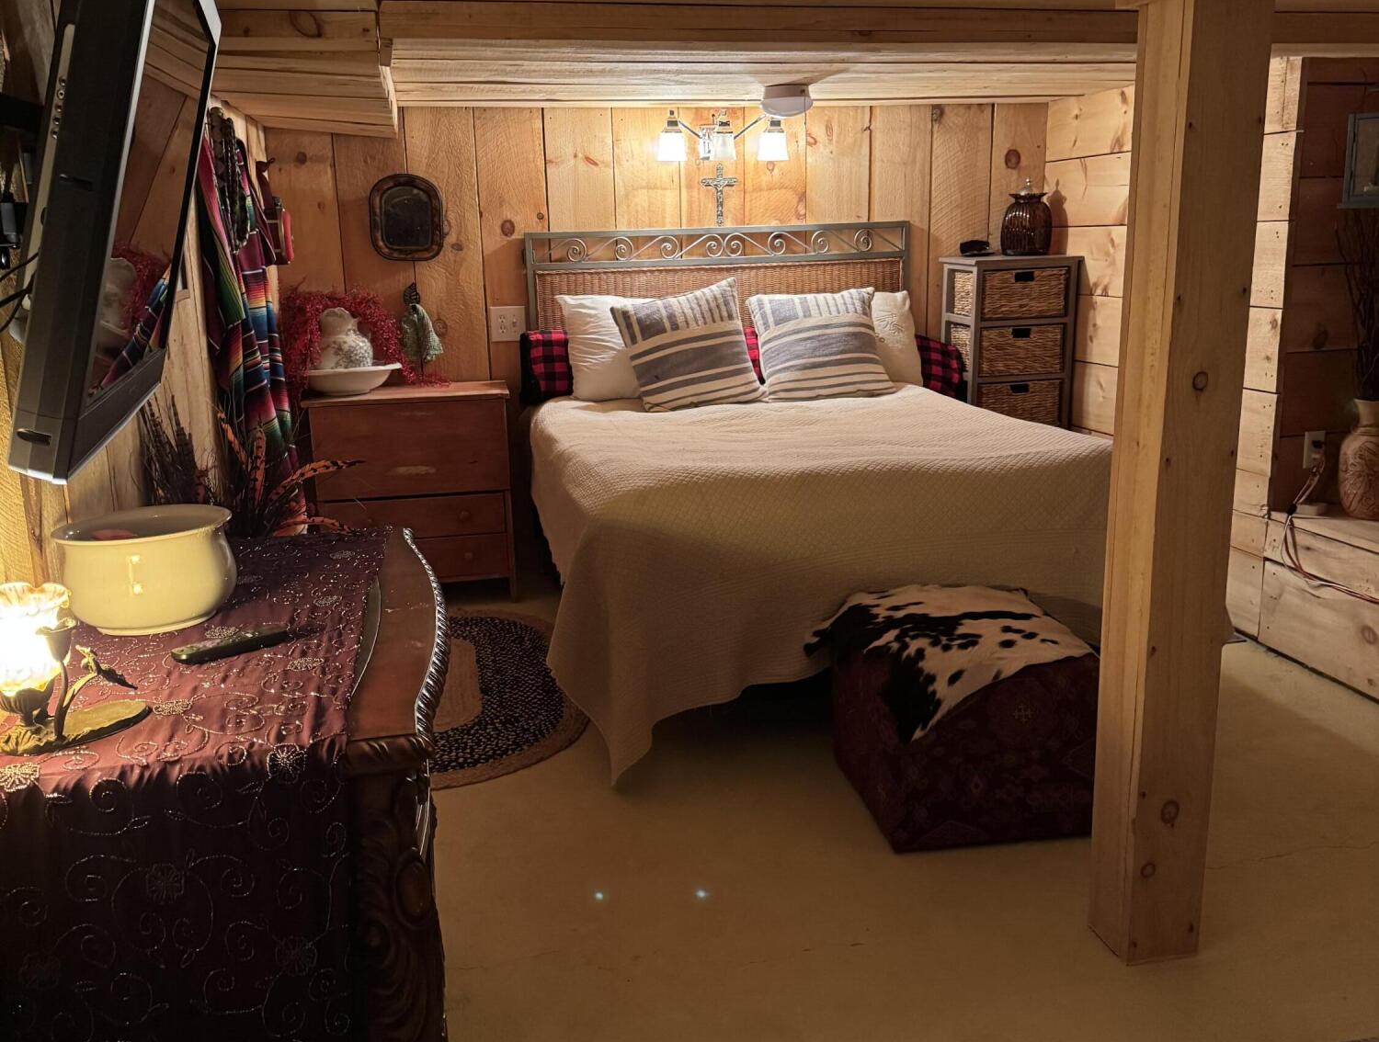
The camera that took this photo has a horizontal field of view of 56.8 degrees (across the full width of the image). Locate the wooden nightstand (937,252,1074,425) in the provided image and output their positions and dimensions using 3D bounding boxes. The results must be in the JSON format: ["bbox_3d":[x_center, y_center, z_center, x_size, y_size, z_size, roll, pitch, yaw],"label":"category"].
[{"bbox_3d":[1.297,-0.461,5.228,0.448,1.200,0.360,-4,13,-11],"label":"wooden nightstand"}]

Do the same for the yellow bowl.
[{"bbox_3d":[-0.772,0.070,1.821,0.238,0.140,0.238,-4,13,-11],"label":"yellow bowl"}]

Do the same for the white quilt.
[{"bbox_3d":[0.395,0.042,4.044,1.760,0.680,1.890,-4,13,-11],"label":"white quilt"}]

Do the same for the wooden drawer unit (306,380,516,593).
[{"bbox_3d":[-1.039,-0.099,4.827,0.720,0.778,0.430,-4,13,-11],"label":"wooden drawer unit"}]

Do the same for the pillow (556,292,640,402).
[{"bbox_3d":[-0.162,-0.666,4.839,0.660,0.420,0.190,-4,-7,-11],"label":"pillow"}]

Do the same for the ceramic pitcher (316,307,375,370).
[{"bbox_3d":[-1.235,-0.620,4.595,0.190,0.300,0.225,7,16,32],"label":"ceramic pitcher"}]

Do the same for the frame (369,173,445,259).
[{"bbox_3d":[-1.068,-1.153,4.816,0.280,0.320,0.030,-4,13,-11],"label":"frame"}]

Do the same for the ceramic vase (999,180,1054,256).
[{"bbox_3d":[1.340,-1.202,5.053,0.220,0.296,0.220,-4,13,-11],"label":"ceramic vase"}]

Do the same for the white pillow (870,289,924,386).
[{"bbox_3d":[0.625,-0.714,4.931,0.520,0.420,0.170,-4,-12,-11],"label":"white pillow"}]

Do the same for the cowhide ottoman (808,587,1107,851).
[{"bbox_3d":[0.657,0.447,3.014,0.510,0.430,0.520,-3,13,-8],"label":"cowhide ottoman"}]

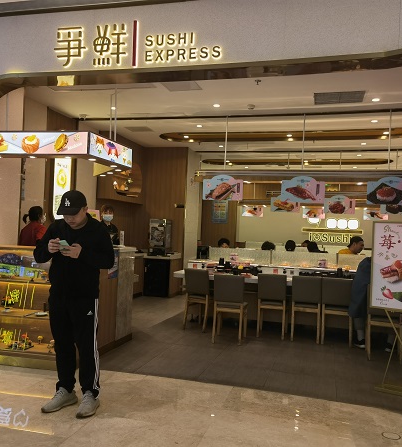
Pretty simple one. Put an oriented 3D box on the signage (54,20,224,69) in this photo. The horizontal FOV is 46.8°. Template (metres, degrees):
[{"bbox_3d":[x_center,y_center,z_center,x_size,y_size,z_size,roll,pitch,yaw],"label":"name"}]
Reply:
[{"bbox_3d":[-0.622,-1.677,4.347,1.720,0.460,0.050,2,-1,16],"label":"signage"}]

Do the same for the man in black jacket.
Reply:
[{"bbox_3d":[-0.989,0.590,3.641,0.560,1.690,0.430,2,-1,28],"label":"man in black jacket"}]

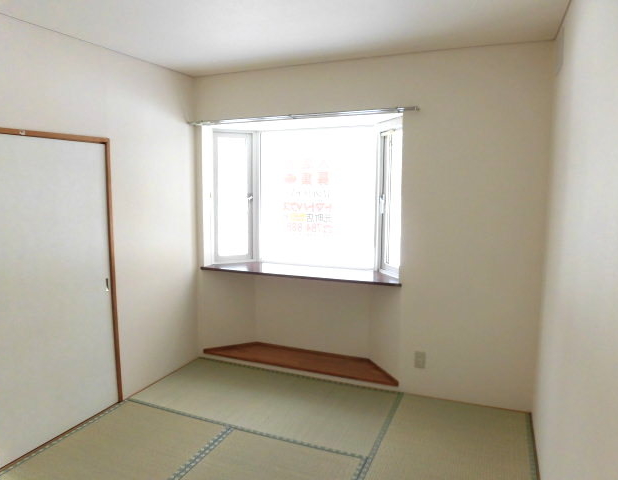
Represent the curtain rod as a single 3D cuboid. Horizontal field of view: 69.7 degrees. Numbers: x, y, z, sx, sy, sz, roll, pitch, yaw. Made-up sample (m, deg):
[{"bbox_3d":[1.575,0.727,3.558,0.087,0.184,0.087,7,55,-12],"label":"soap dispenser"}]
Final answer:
[{"bbox_3d":[-0.118,-0.914,3.322,1.863,0.033,0.082,3,8,22],"label":"curtain rod"}]

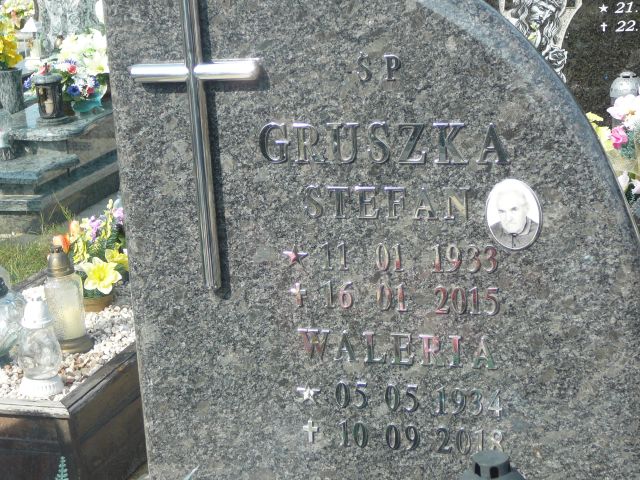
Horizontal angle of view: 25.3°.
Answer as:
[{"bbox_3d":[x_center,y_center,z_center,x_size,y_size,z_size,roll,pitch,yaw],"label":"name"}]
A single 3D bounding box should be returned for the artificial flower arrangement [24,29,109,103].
[{"bbox_3d":[-1.167,-0.807,6.660,0.390,0.350,0.340,1,16,20],"label":"artificial flower arrangement"}]

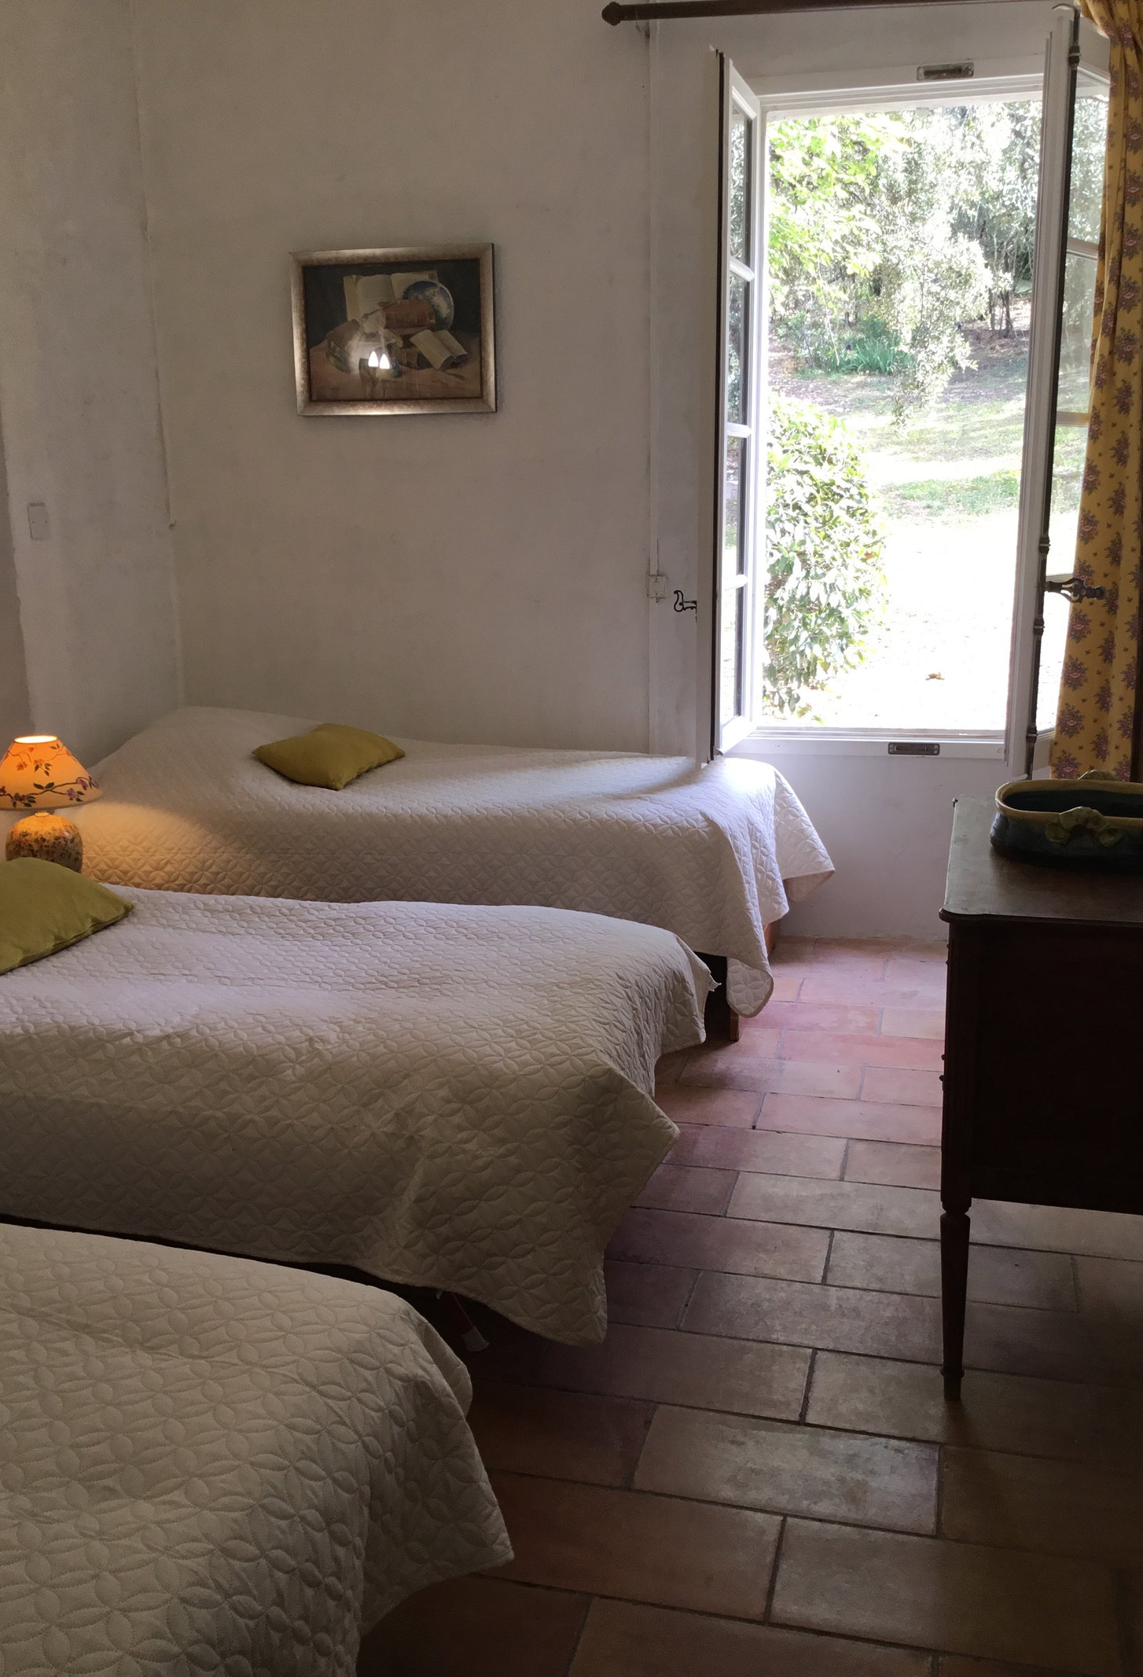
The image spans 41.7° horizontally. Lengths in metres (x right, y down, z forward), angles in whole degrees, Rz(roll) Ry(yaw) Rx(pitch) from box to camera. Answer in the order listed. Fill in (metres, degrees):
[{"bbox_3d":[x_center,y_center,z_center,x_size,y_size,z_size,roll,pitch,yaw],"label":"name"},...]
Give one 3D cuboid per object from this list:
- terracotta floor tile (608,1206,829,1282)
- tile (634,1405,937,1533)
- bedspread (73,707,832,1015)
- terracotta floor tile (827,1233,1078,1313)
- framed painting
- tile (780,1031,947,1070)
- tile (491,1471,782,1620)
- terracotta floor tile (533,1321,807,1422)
[{"bbox_3d":[0.275,0.791,2.899,0.436,0.018,0.203,3,14,14],"label":"terracotta floor tile"},{"bbox_3d":[0.327,0.950,2.253,0.434,0.018,0.208,3,14,14],"label":"tile"},{"bbox_3d":[-0.361,-0.001,4.366,2.132,0.599,0.949,3,14,14],"label":"bedspread"},{"bbox_3d":[0.706,0.811,2.793,0.436,0.018,0.203,3,14,14],"label":"terracotta floor tile"},{"bbox_3d":[-0.543,-1.542,4.576,0.639,0.479,0.030,2,14,12],"label":"framed painting"},{"bbox_3d":[0.764,0.552,3.833,0.437,0.018,0.205,3,14,14],"label":"tile"},{"bbox_3d":[0.066,0.992,2.103,0.437,0.018,0.208,3,14,14],"label":"tile"},{"bbox_3d":[0.173,0.891,2.504,0.440,0.018,0.204,3,14,14],"label":"terracotta floor tile"}]

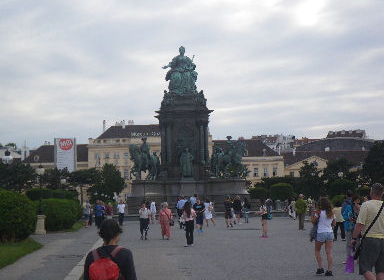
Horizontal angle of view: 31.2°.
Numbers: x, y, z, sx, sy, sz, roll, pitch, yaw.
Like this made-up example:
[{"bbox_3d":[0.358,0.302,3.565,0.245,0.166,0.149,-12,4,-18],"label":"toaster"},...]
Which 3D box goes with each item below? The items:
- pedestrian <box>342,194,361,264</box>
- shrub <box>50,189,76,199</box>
[{"bbox_3d":[3.950,2.211,17.086,0.500,1.710,0.520,1,-5,-19],"label":"pedestrian"},{"bbox_3d":[-12.030,5.994,63.873,2.500,2.880,2.500,-1,-5,0],"label":"shrub"}]

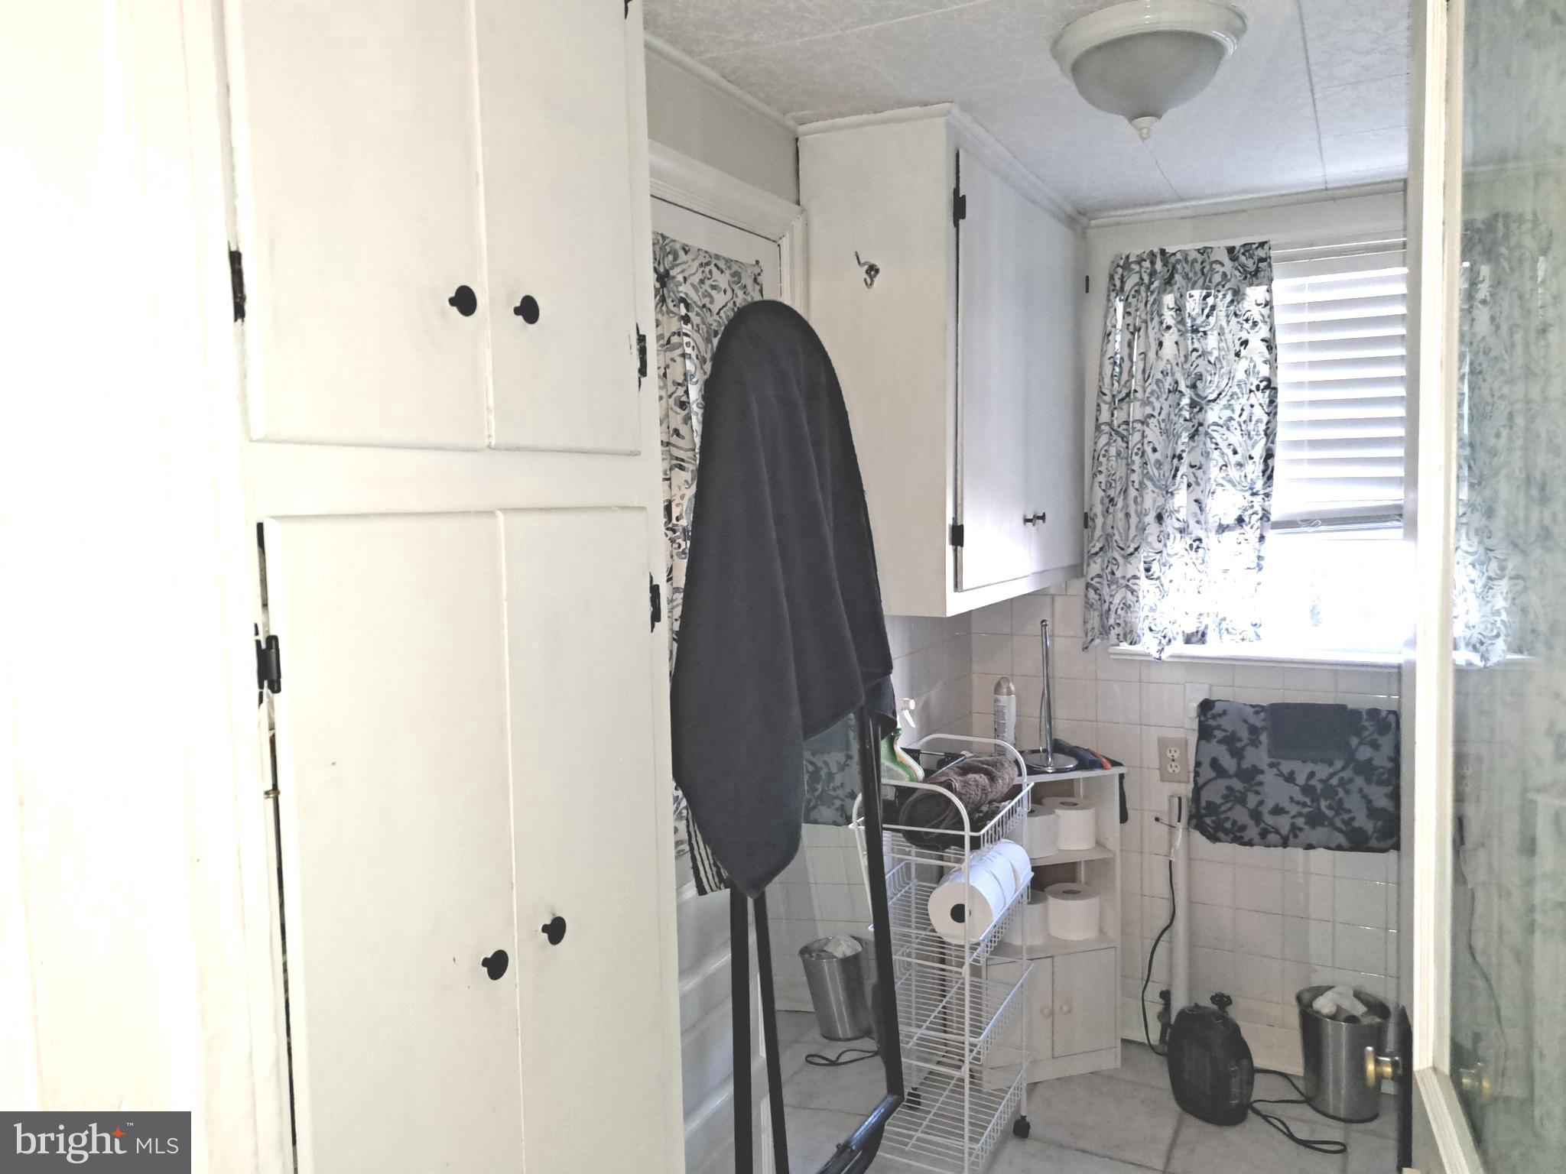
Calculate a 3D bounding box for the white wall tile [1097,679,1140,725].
[{"bbox_3d":[0.856,0.294,2.766,0.108,0.108,0.010,1,4,29],"label":"white wall tile"}]

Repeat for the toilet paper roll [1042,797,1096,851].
[{"bbox_3d":[0.722,0.596,2.736,0.130,0.100,0.130,-1,4,0],"label":"toilet paper roll"}]

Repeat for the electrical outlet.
[{"bbox_3d":[0.975,0.432,2.704,0.072,0.116,0.009,1,4,28],"label":"electrical outlet"}]

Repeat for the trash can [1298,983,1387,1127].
[{"bbox_3d":[1.280,1.068,2.481,0.194,0.240,0.194,1,4,28],"label":"trash can"}]

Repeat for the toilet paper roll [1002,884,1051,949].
[{"bbox_3d":[0.598,0.817,2.689,0.122,0.101,0.122,-1,4,0],"label":"toilet paper roll"}]

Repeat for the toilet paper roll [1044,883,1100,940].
[{"bbox_3d":[0.732,0.817,2.736,0.131,0.099,0.131,-1,4,0],"label":"toilet paper roll"}]

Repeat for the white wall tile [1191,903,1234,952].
[{"bbox_3d":[1.061,0.844,2.697,0.108,0.108,0.009,1,4,28],"label":"white wall tile"}]

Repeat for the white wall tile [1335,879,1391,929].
[{"bbox_3d":[1.349,0.739,2.536,0.108,0.108,0.009,1,4,28],"label":"white wall tile"}]

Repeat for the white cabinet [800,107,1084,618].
[{"bbox_3d":[0.398,-0.416,2.356,0.298,0.862,1.045,1,4,28],"label":"white cabinet"}]

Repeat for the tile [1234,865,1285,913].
[{"bbox_3d":[1.155,0.735,2.638,0.108,0.108,0.010,1,4,29],"label":"tile"}]

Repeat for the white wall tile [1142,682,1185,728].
[{"bbox_3d":[0.953,0.296,2.712,0.108,0.108,0.009,1,4,28],"label":"white wall tile"}]

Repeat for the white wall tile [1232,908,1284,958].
[{"bbox_3d":[1.158,0.844,2.646,0.108,0.108,0.010,1,4,29],"label":"white wall tile"}]

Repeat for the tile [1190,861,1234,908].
[{"bbox_3d":[1.059,0.734,2.691,0.108,0.108,0.010,1,4,29],"label":"tile"}]

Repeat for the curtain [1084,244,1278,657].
[{"bbox_3d":[0.943,-0.321,2.606,0.446,0.978,0.080,1,4,29],"label":"curtain"}]

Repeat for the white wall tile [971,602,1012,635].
[{"bbox_3d":[0.561,0.073,2.908,0.108,0.108,0.010,1,4,29],"label":"white wall tile"}]

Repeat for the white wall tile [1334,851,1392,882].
[{"bbox_3d":[1.345,0.628,2.526,0.108,0.108,0.010,1,4,29],"label":"white wall tile"}]

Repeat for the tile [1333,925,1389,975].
[{"bbox_3d":[1.351,0.848,2.543,0.108,0.108,0.009,1,4,28],"label":"tile"}]

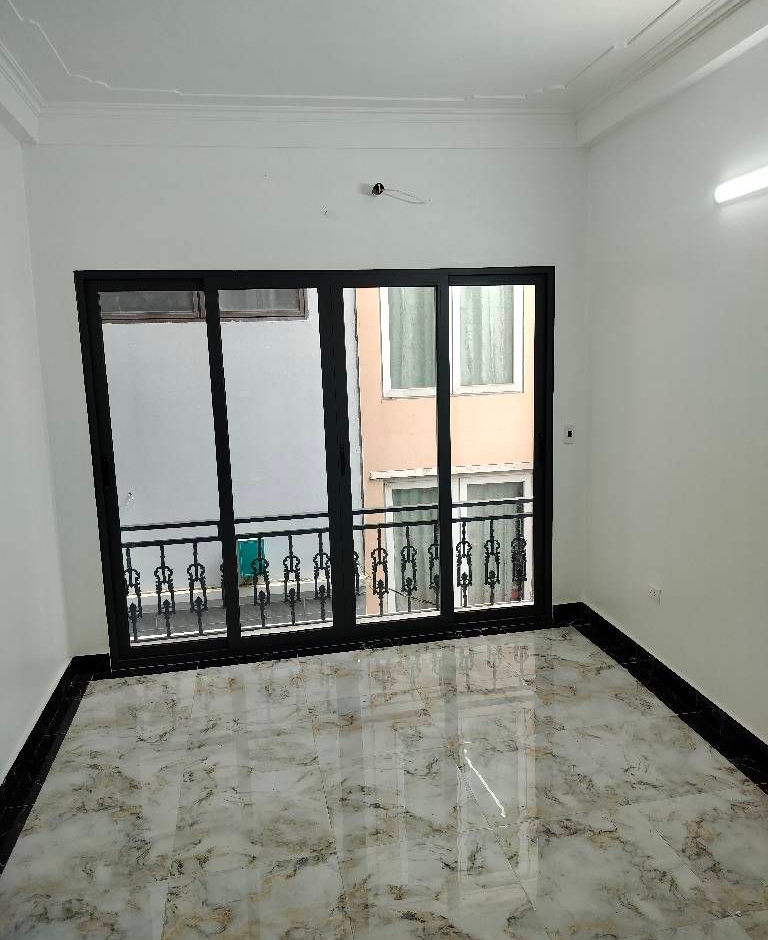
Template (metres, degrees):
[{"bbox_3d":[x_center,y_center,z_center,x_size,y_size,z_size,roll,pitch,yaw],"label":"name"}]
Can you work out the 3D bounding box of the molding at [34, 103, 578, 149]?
[{"bbox_3d":[-0.335,-1.956,4.035,3.080,0.200,0.085,-4,9,-10],"label":"molding"}]

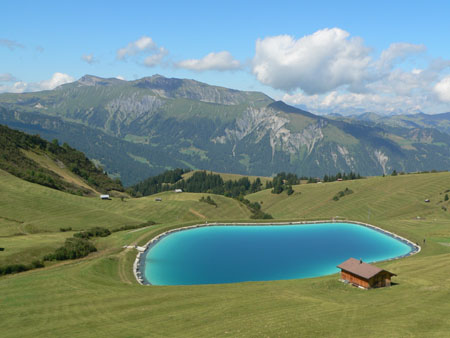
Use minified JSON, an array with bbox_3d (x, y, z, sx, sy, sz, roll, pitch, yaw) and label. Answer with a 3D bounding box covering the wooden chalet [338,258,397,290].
[{"bbox_3d":[33.006,24.255,140.039,8.141,4.747,11.912,-2,5,-25],"label":"wooden chalet"}]

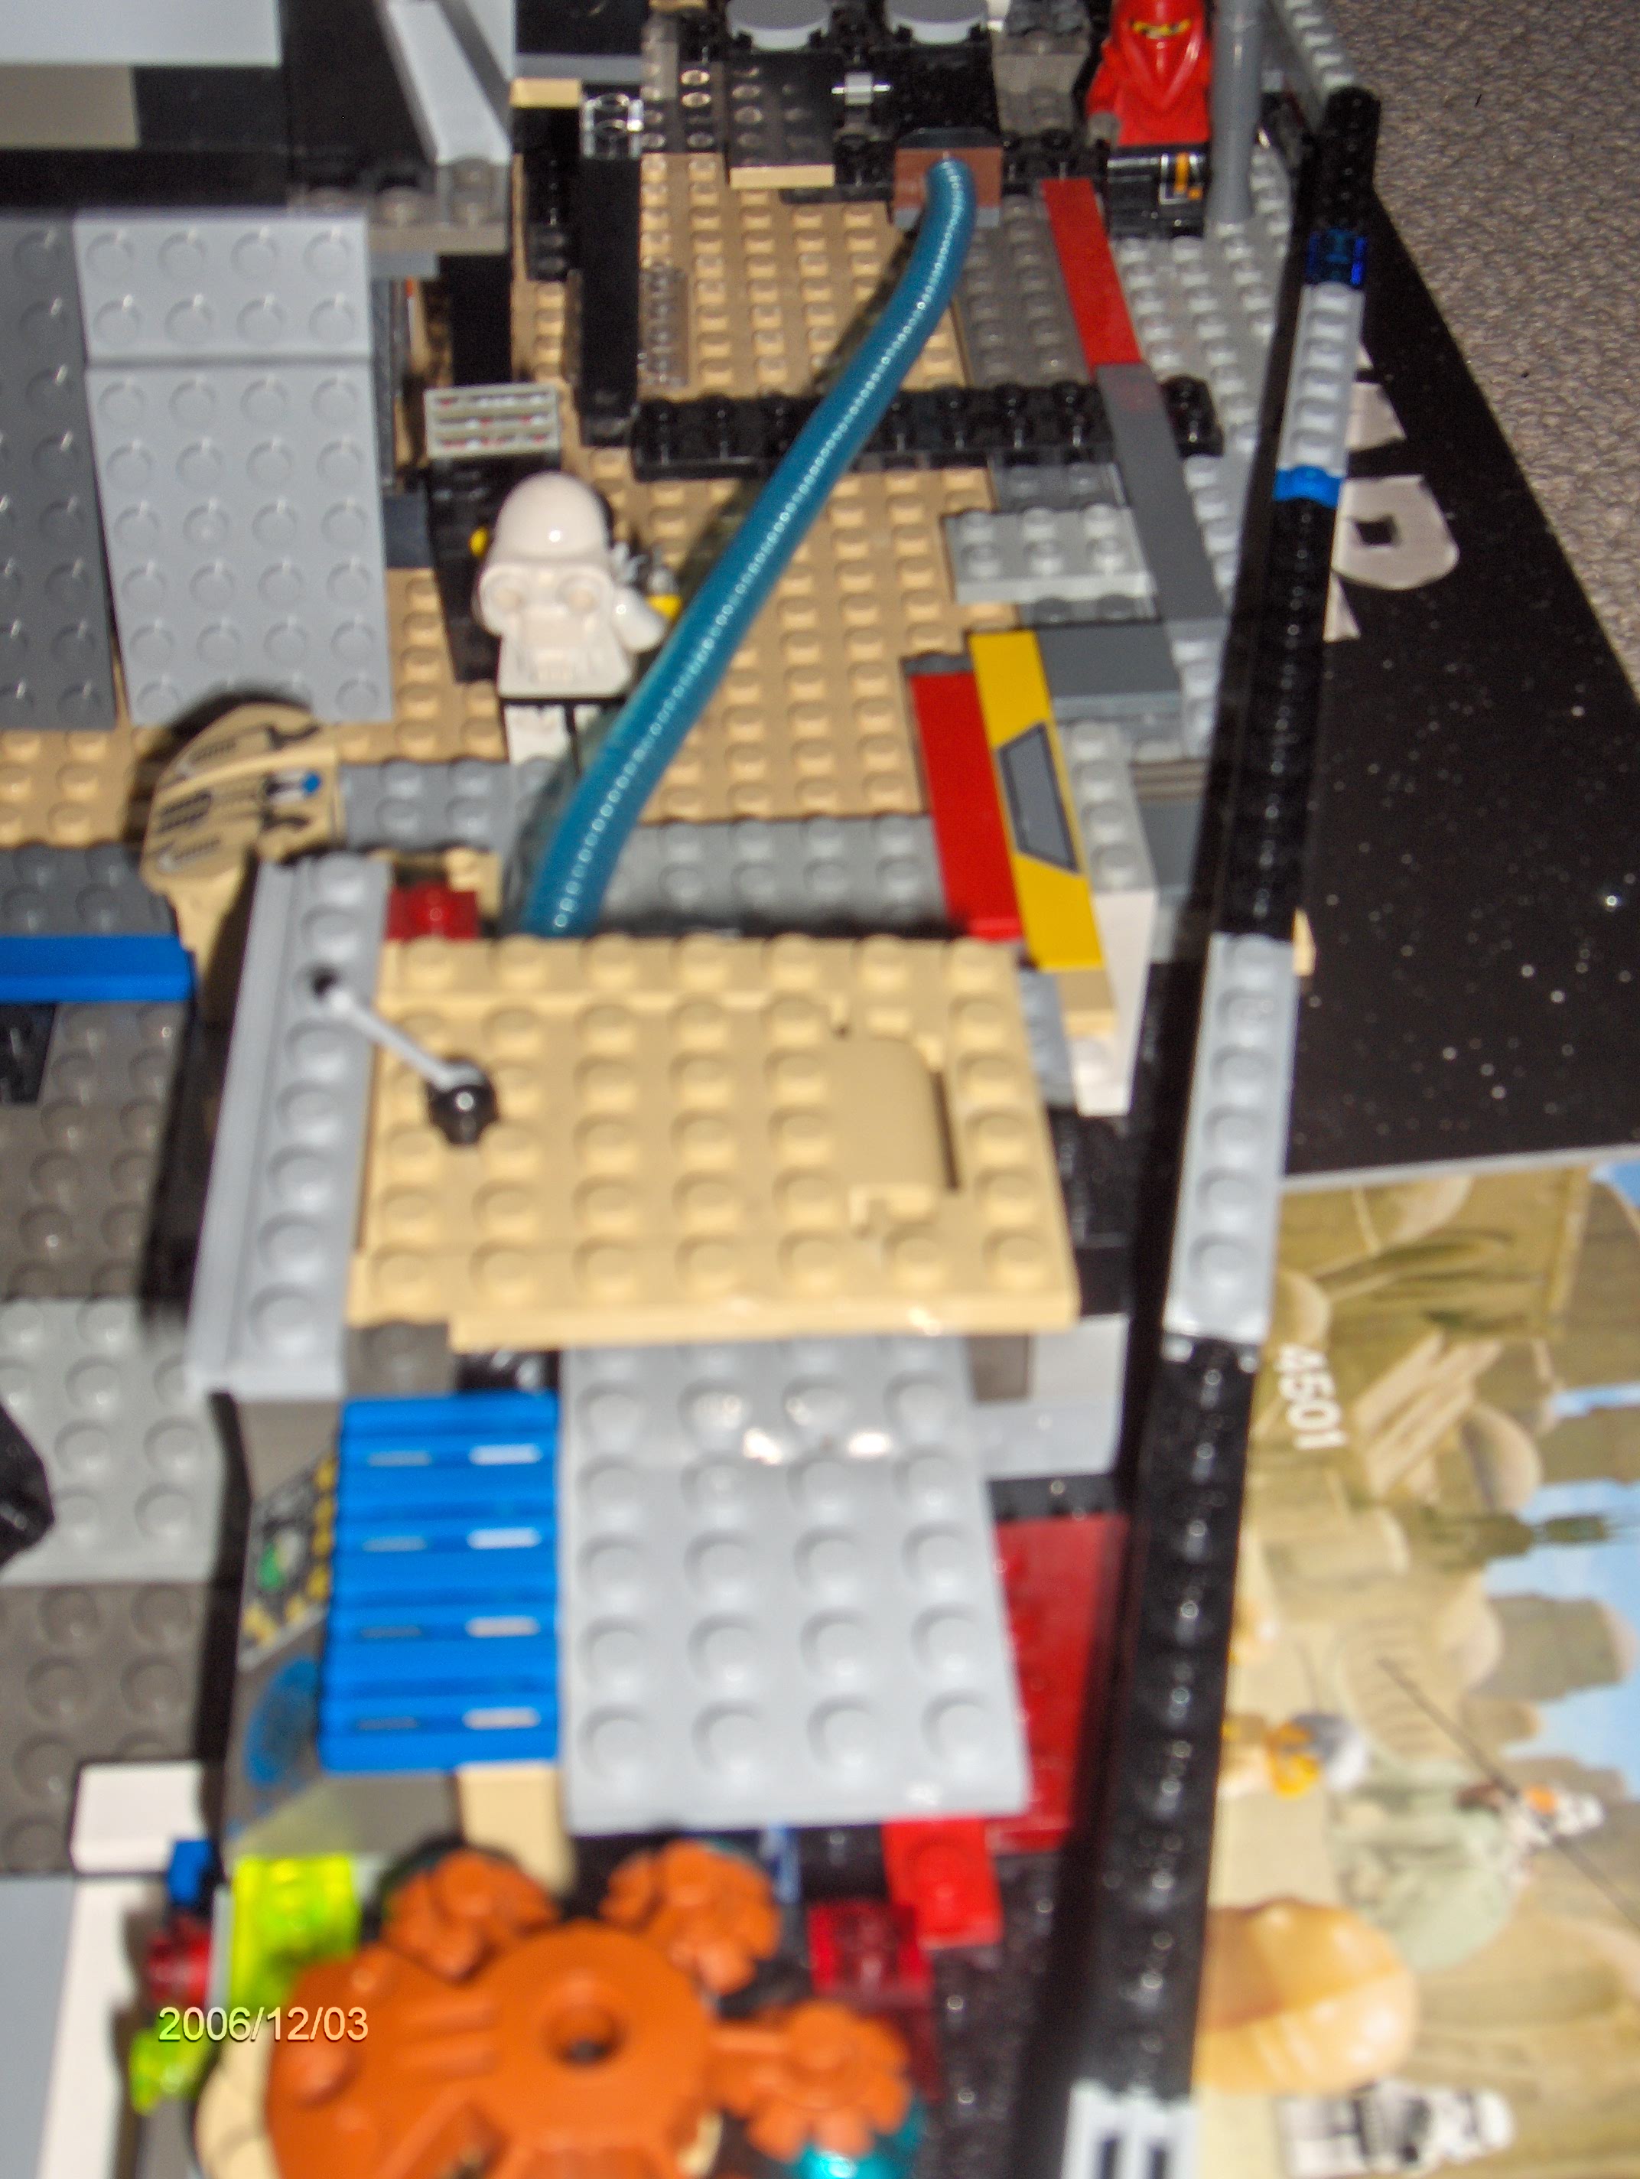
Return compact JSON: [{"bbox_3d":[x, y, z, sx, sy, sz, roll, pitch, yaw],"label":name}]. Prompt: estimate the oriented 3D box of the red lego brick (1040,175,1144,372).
[{"bbox_3d":[0.041,-0.120,0.415,0.008,0.003,0.064,-2,42,-3],"label":"red lego brick"}]

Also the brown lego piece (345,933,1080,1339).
[{"bbox_3d":[-0.011,0.003,0.231,0.060,0.005,0.048,-1,39,-3],"label":"brown lego piece"}]

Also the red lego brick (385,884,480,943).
[{"bbox_3d":[-0.035,-0.014,0.254,0.008,0.007,0.008,-2,41,-3],"label":"red lego brick"}]

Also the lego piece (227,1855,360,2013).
[{"bbox_3d":[-0.035,0.057,0.185,0.008,0.011,0.009,-3,43,-3],"label":"lego piece"}]

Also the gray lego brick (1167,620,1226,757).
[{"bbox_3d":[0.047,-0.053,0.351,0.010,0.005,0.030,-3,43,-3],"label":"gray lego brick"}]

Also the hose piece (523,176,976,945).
[{"bbox_3d":[-0.003,-0.072,0.336,0.015,0.015,0.206,8,39,9],"label":"hose piece"}]

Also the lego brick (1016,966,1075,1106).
[{"bbox_3d":[0.020,-0.005,0.297,0.011,0.005,0.016,-3,43,-3],"label":"lego brick"}]

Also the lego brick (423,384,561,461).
[{"bbox_3d":[-0.039,-0.080,0.334,0.016,0.008,0.004,-2,13,-4],"label":"lego brick"}]

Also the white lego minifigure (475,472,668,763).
[{"bbox_3d":[-0.028,-0.050,0.317,0.022,0.041,0.017,-3,43,-3],"label":"white lego minifigure"}]

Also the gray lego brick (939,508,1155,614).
[{"bbox_3d":[0.029,-0.071,0.365,0.024,0.005,0.016,-3,43,-3],"label":"gray lego brick"}]

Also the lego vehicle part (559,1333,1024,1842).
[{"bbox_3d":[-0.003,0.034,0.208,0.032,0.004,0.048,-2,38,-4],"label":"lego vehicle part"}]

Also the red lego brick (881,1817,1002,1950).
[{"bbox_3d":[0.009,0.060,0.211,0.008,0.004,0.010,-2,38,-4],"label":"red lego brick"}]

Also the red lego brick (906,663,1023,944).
[{"bbox_3d":[0.017,-0.033,0.322,0.008,0.003,0.048,-2,42,-3],"label":"red lego brick"}]

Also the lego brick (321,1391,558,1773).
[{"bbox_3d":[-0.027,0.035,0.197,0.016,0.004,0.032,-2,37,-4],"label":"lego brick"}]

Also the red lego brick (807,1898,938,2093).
[{"bbox_3d":[0.004,0.064,0.197,0.008,0.009,0.010,-3,43,-3],"label":"red lego brick"}]

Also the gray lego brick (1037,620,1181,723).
[{"bbox_3d":[0.035,-0.051,0.341,0.016,0.003,0.016,-2,42,-3],"label":"gray lego brick"}]

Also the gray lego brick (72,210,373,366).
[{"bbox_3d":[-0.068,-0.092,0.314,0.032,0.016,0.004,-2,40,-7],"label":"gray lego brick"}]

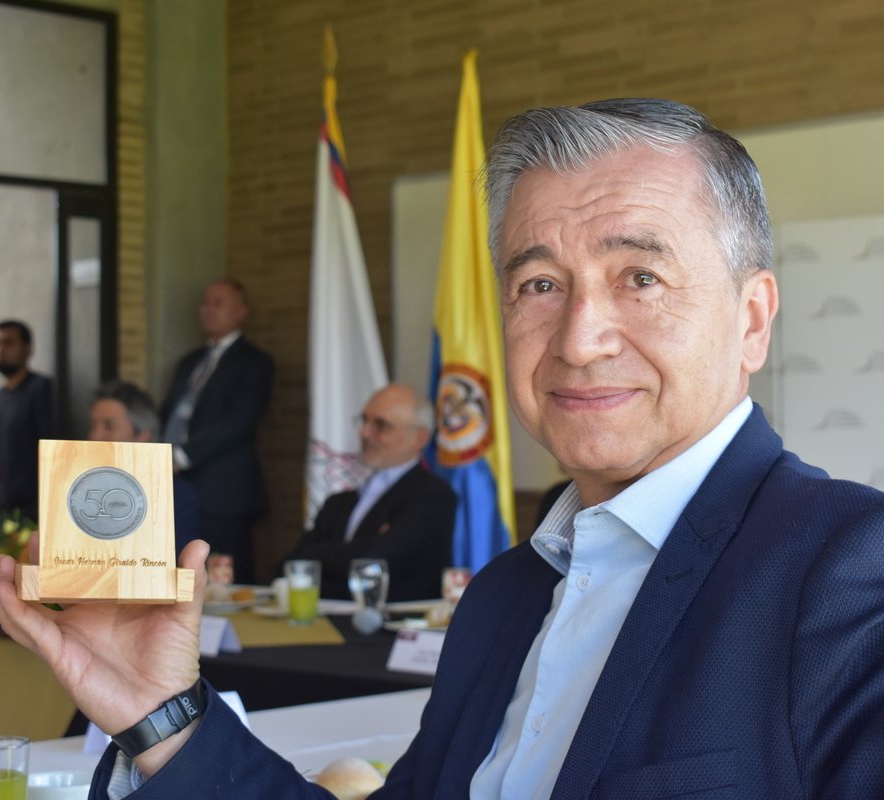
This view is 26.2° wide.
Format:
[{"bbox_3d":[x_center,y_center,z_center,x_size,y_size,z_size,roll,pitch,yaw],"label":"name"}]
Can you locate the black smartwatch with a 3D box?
[{"bbox_3d":[-0.183,0.207,1.225,0.067,0.025,0.058,-31,-4,-12],"label":"black smartwatch"}]

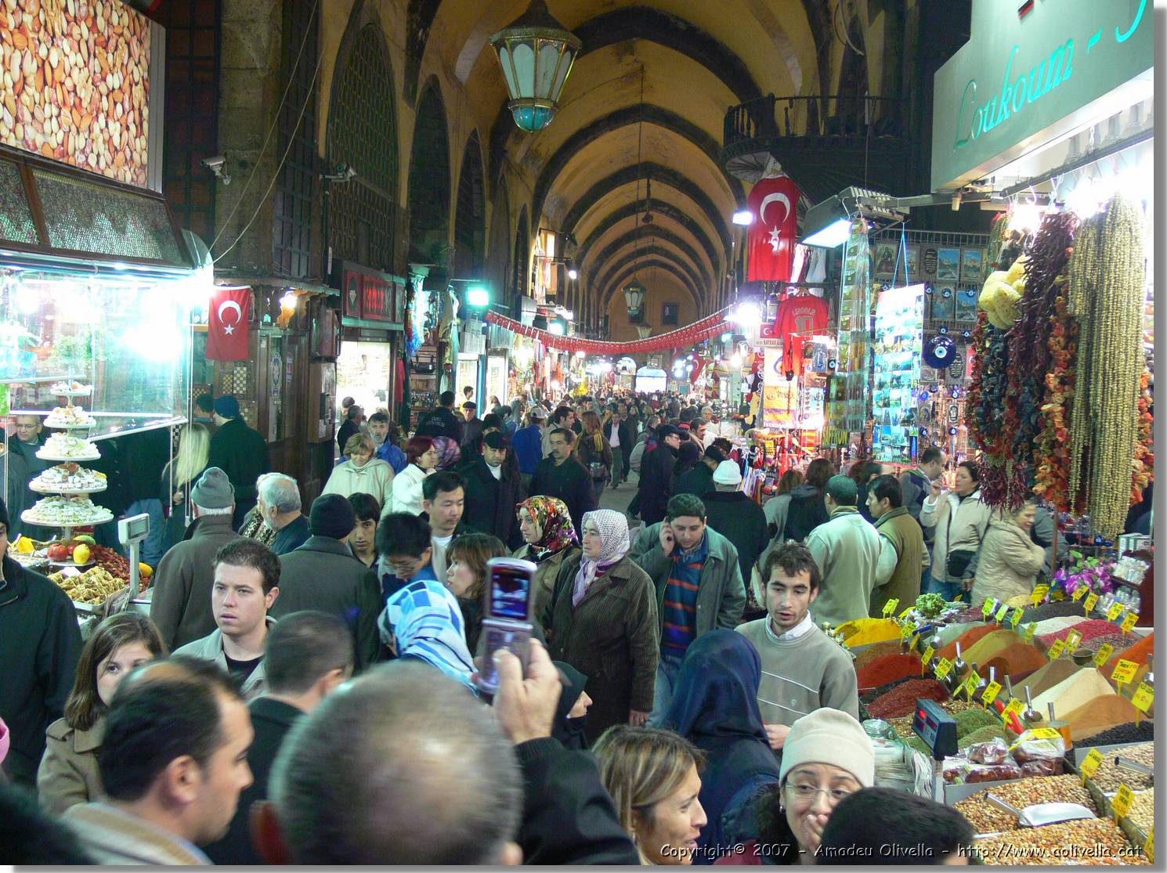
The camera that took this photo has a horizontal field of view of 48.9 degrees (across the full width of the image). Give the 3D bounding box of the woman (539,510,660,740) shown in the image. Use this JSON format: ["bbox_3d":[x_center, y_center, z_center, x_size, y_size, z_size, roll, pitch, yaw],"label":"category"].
[{"bbox_3d":[0.078,1.112,5.586,0.520,1.600,0.400,4,3,38],"label":"woman"}]

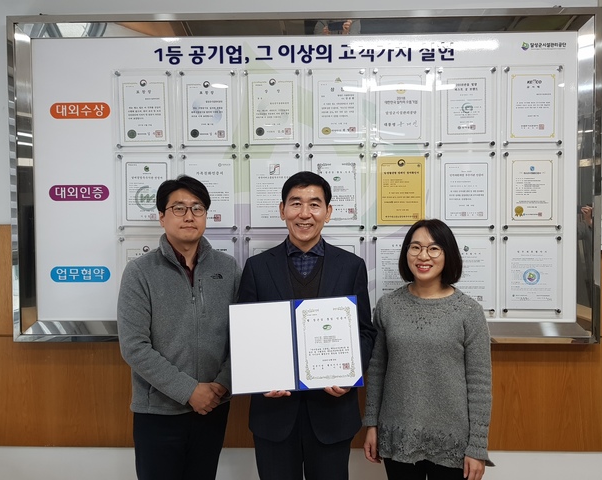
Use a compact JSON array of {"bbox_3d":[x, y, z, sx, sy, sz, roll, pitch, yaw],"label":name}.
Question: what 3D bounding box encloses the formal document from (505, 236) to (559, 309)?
[{"bbox_3d":[0.975,0.140,2.029,0.210,0.297,0.012,0,2,2],"label":"formal document"}]

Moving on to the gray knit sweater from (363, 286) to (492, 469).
[{"bbox_3d":[0.469,0.493,1.770,0.455,0.655,0.260,0,2,14],"label":"gray knit sweater"}]

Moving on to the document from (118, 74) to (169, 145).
[{"bbox_3d":[-0.674,-0.552,2.062,0.210,0.297,0.010,0,1,2],"label":"document"}]

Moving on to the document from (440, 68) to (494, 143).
[{"bbox_3d":[0.697,-0.557,2.022,0.210,0.297,0.010,0,1,2],"label":"document"}]

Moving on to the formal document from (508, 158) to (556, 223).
[{"bbox_3d":[0.973,-0.209,2.021,0.210,0.297,0.010,0,1,2],"label":"formal document"}]

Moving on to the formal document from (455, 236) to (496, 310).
[{"bbox_3d":[0.700,0.143,2.036,0.210,0.297,0.010,0,1,2],"label":"formal document"}]

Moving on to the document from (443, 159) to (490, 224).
[{"bbox_3d":[0.698,-0.204,2.027,0.210,0.297,0.012,0,2,2],"label":"document"}]

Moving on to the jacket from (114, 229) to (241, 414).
[{"bbox_3d":[-0.448,0.308,1.785,0.465,0.650,0.295,-1,2,-22],"label":"jacket"}]

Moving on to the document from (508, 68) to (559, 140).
[{"bbox_3d":[0.969,-0.555,2.007,0.210,0.297,0.012,0,2,2],"label":"document"}]

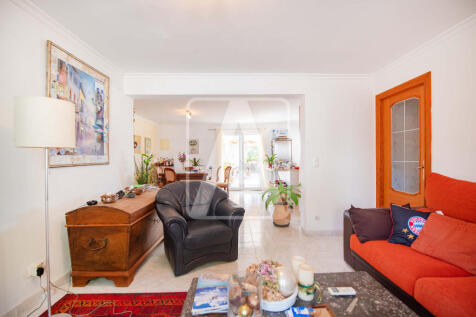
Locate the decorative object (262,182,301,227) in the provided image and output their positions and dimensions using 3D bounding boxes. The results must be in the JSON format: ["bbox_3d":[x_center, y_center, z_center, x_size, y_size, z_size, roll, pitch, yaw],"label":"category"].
[{"bbox_3d":[0.775,0.810,3.560,0.630,0.760,0.600,0,0,0],"label":"decorative object"}]

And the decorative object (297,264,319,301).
[{"bbox_3d":[0.390,0.683,1.100,0.095,0.165,0.085,0,0,1],"label":"decorative object"}]

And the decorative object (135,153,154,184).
[{"bbox_3d":[-2.120,0.300,4.500,0.430,0.900,0.420,0,0,1],"label":"decorative object"}]

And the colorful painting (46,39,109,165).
[{"bbox_3d":[-1.755,-0.515,2.285,0.035,1.185,0.875,0,0,1],"label":"colorful painting"}]

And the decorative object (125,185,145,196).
[{"bbox_3d":[-1.290,0.405,2.480,0.220,0.090,0.200,0,0,1],"label":"decorative object"}]

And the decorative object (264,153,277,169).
[{"bbox_3d":[1.020,0.060,6.200,0.380,0.500,0.360,0,0,0],"label":"decorative object"}]

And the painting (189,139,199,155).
[{"bbox_3d":[-1.640,-0.440,7.270,0.360,0.580,0.050,0,0,0],"label":"painting"}]

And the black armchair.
[{"bbox_3d":[-0.505,0.755,2.540,0.910,0.870,0.880,0,0,-28],"label":"black armchair"}]

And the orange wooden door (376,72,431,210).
[{"bbox_3d":[2.085,0.138,2.545,0.090,2.120,0.850,0,0,1],"label":"orange wooden door"}]

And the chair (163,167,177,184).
[{"bbox_3d":[-1.640,0.715,5.050,0.480,0.950,0.530,0,0,37],"label":"chair"}]

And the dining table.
[{"bbox_3d":[-1.500,0.810,5.900,1.400,0.760,0.950,0,0,0],"label":"dining table"}]

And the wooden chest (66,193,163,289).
[{"bbox_3d":[-1.270,0.820,2.410,0.620,0.760,1.200,0,0,1],"label":"wooden chest"}]

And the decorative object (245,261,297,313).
[{"bbox_3d":[0.182,0.683,1.115,0.270,0.165,0.260,0,0,1],"label":"decorative object"}]

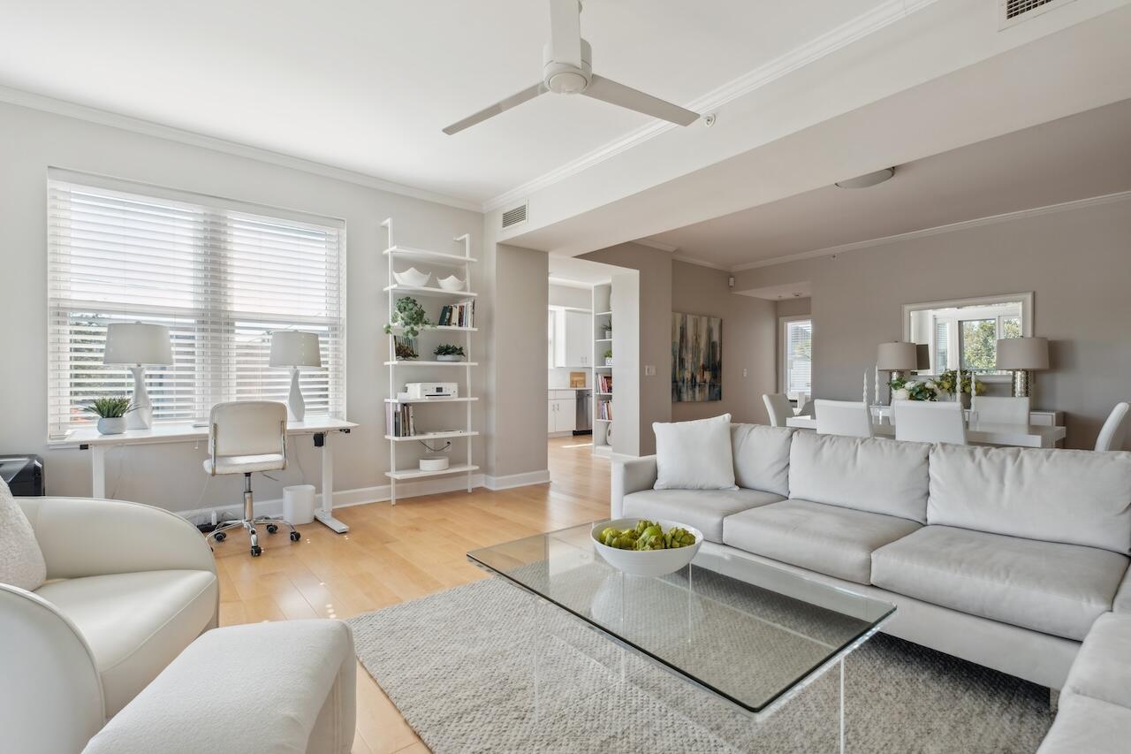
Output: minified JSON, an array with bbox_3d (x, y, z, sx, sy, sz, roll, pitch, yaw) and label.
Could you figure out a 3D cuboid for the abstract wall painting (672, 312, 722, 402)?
[{"bbox_3d":[1.942,-0.271,6.986,1.299,1.272,0.040,0,0,-36],"label":"abstract wall painting"}]

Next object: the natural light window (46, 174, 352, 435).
[{"bbox_3d":[-2.618,-0.457,3.557,1.766,1.735,0.120,0,0,-36],"label":"natural light window"}]

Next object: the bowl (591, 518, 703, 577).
[{"bbox_3d":[0.304,0.644,1.769,0.411,0.121,0.411,0,0,0],"label":"bowl"}]

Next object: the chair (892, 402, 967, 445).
[{"bbox_3d":[2.870,0.650,3.630,0.570,0.930,0.430,0,0,-39],"label":"chair"}]

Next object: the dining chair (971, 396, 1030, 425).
[{"bbox_3d":[3.690,0.650,4.070,0.570,0.930,0.430,0,0,-39],"label":"dining chair"}]

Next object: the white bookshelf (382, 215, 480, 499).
[{"bbox_3d":[-1.216,-0.122,4.311,0.740,2.460,0.380,0,0,-38],"label":"white bookshelf"}]

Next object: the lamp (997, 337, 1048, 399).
[{"bbox_3d":[4.500,-0.015,4.635,0.370,0.730,0.370,0,0,-39],"label":"lamp"}]

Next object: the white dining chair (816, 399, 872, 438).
[{"bbox_3d":[2.490,0.650,4.065,0.570,0.930,0.430,0,0,-39],"label":"white dining chair"}]

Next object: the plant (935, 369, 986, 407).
[{"bbox_3d":[4.409,0.138,5.253,0.420,0.430,0.460,0,0,-42],"label":"plant"}]

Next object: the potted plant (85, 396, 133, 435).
[{"bbox_3d":[-2.916,0.235,3.022,0.260,0.230,0.250,0,0,-36],"label":"potted plant"}]

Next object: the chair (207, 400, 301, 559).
[{"bbox_3d":[-2.075,0.633,3.115,0.530,0.945,0.560,0,0,-35],"label":"chair"}]

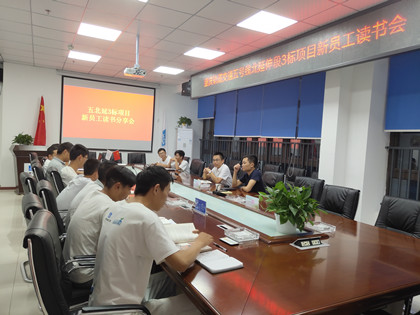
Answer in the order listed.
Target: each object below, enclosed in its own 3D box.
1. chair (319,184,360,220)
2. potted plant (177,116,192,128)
[{"bbox_3d":[0.873,0.708,3.010,0.620,0.950,0.580,3,1,-18],"label":"chair"},{"bbox_3d":[-0.703,-0.952,9.706,0.420,0.330,0.400,4,1,0],"label":"potted plant"}]

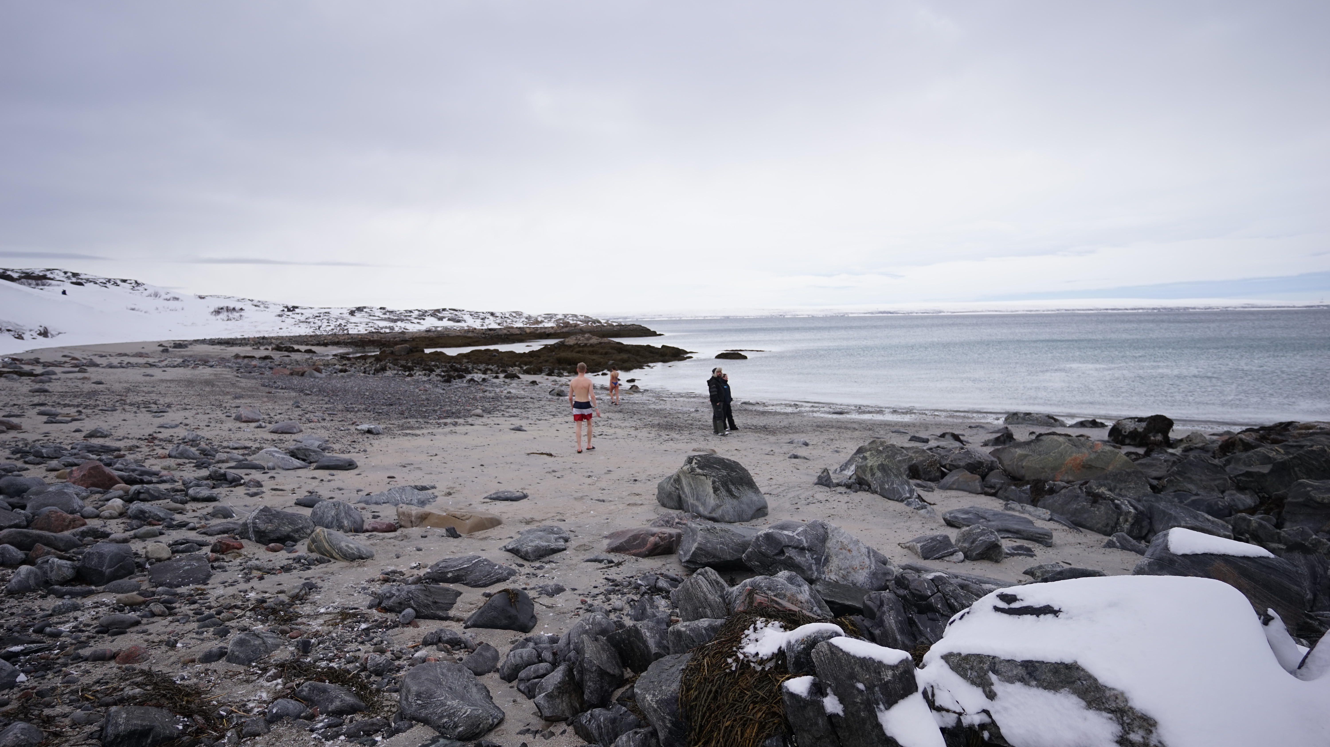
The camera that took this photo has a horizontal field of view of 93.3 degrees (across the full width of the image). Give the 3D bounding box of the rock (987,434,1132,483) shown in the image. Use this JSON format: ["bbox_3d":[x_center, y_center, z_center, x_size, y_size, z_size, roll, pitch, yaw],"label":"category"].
[{"bbox_3d":[6.675,1.443,10.611,2.074,0.778,1.244,0,5,15],"label":"rock"}]

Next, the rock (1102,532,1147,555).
[{"bbox_3d":[4.648,1.710,6.327,0.405,0.185,0.263,3,6,36],"label":"rock"}]

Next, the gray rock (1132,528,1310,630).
[{"bbox_3d":[4.080,1.500,4.650,0.720,0.550,1.000,-4,6,-35],"label":"gray rock"}]

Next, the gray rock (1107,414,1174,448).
[{"bbox_3d":[11.924,1.444,15.784,1.320,0.811,0.990,2,6,30],"label":"gray rock"}]

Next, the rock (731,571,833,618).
[{"bbox_3d":[0.788,1.514,4.301,0.712,0.279,0.463,0,5,8],"label":"rock"}]

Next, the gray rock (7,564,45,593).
[{"bbox_3d":[-4.610,1.462,4.529,0.189,0.172,0.171,-4,6,-30],"label":"gray rock"}]

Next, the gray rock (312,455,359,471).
[{"bbox_3d":[-5.204,1.394,9.927,0.627,0.211,0.345,-3,5,-20],"label":"gray rock"}]

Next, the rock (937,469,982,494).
[{"bbox_3d":[4.447,1.627,9.487,0.626,0.332,0.438,-1,5,-5],"label":"rock"}]

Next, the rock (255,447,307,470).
[{"bbox_3d":[-6.021,1.340,9.889,0.750,0.280,0.480,-3,5,-20],"label":"rock"}]

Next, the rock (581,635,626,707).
[{"bbox_3d":[-0.328,1.597,3.376,0.217,0.343,0.239,0,5,15],"label":"rock"}]

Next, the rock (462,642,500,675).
[{"bbox_3d":[-0.976,1.513,3.333,0.194,0.125,0.155,-3,5,-20],"label":"rock"}]

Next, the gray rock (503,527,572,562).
[{"bbox_3d":[-1.146,1.507,5.576,0.500,0.190,0.480,-5,7,-42],"label":"gray rock"}]

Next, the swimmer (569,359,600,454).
[{"bbox_3d":[-1.631,0.684,12.720,0.620,1.810,0.500,-1,5,5],"label":"swimmer"}]

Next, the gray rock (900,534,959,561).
[{"bbox_3d":[2.586,1.702,6.153,0.524,0.205,0.341,1,5,22],"label":"gray rock"}]

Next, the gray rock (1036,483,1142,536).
[{"bbox_3d":[5.061,1.574,7.529,0.840,0.502,1.051,-4,6,-30],"label":"gray rock"}]

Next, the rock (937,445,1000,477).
[{"bbox_3d":[5.105,1.503,10.588,0.915,0.516,0.686,0,5,10],"label":"rock"}]

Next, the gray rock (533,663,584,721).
[{"bbox_3d":[-0.529,1.568,3.133,0.247,0.224,0.223,-1,5,0],"label":"gray rock"}]

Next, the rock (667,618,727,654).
[{"bbox_3d":[0.201,1.559,3.731,0.367,0.190,0.257,0,5,10],"label":"rock"}]

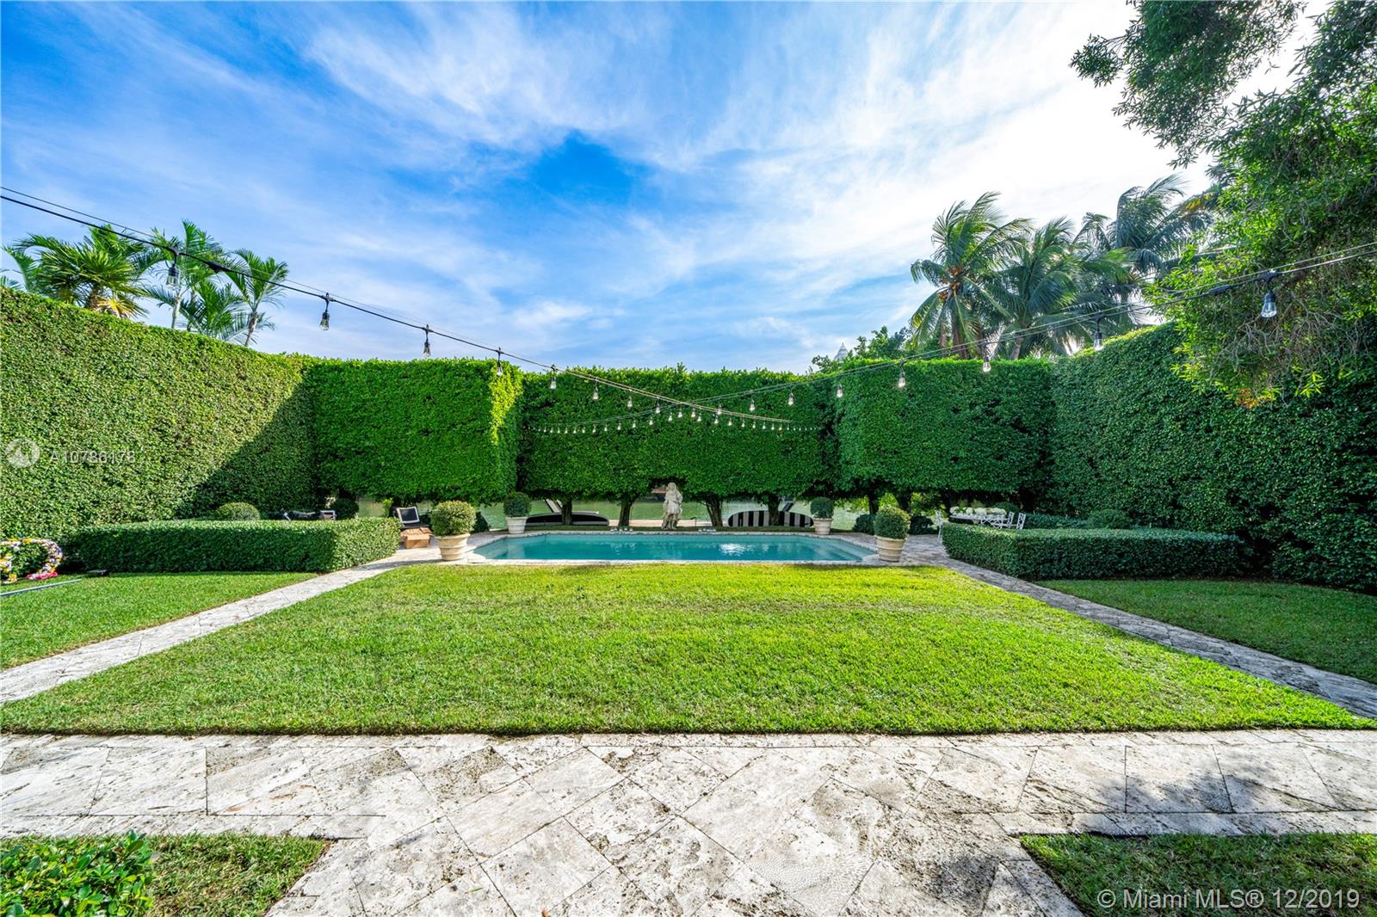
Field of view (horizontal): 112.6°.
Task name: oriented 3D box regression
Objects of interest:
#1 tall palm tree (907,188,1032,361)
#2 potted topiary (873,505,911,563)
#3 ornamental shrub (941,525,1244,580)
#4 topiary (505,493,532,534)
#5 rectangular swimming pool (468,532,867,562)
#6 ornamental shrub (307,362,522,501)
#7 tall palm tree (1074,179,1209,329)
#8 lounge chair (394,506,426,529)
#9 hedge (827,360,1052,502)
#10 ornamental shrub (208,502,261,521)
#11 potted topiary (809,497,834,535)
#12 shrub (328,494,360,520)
[{"bbox_3d":[13.478,-4.980,22.387,5.600,14.900,5.600,0,-1,-1],"label":"tall palm tree"},{"bbox_3d":[4.484,1.614,10.126,0.800,1.240,0.800,0,-1,-1],"label":"potted topiary"},{"bbox_3d":[8.066,1.848,9.451,4.400,0.780,1.950,0,-1,-1],"label":"ornamental shrub"},{"bbox_3d":[-5.193,1.623,13.964,0.840,1.270,0.840,0,-1,-1],"label":"topiary"},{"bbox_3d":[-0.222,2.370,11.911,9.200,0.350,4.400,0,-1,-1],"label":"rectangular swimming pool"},{"bbox_3d":[-8.400,-0.721,14.418,5.400,4.350,2.000,0,-1,0],"label":"ornamental shrub"},{"bbox_3d":[19.000,-4.594,19.301,4.900,14.000,4.900,0,-1,0],"label":"tall palm tree"},{"bbox_3d":[-7.950,1.870,13.264,0.680,0.820,1.600,1,-1,-33],"label":"lounge chair"},{"bbox_3d":[7.738,-0.683,14.387,5.500,4.200,2.000,0,-1,-1],"label":"hedge"},{"bbox_3d":[-10.154,1.578,10.254,1.180,1.200,1.150,0,-1,-1],"label":"ornamental shrub"},{"bbox_3d":[4.030,1.733,13.867,0.730,1.120,0.730,0,-1,0],"label":"potted topiary"},{"bbox_3d":[-10.500,1.710,13.967,0.870,1.170,0.870,0,-1,0],"label":"shrub"}]

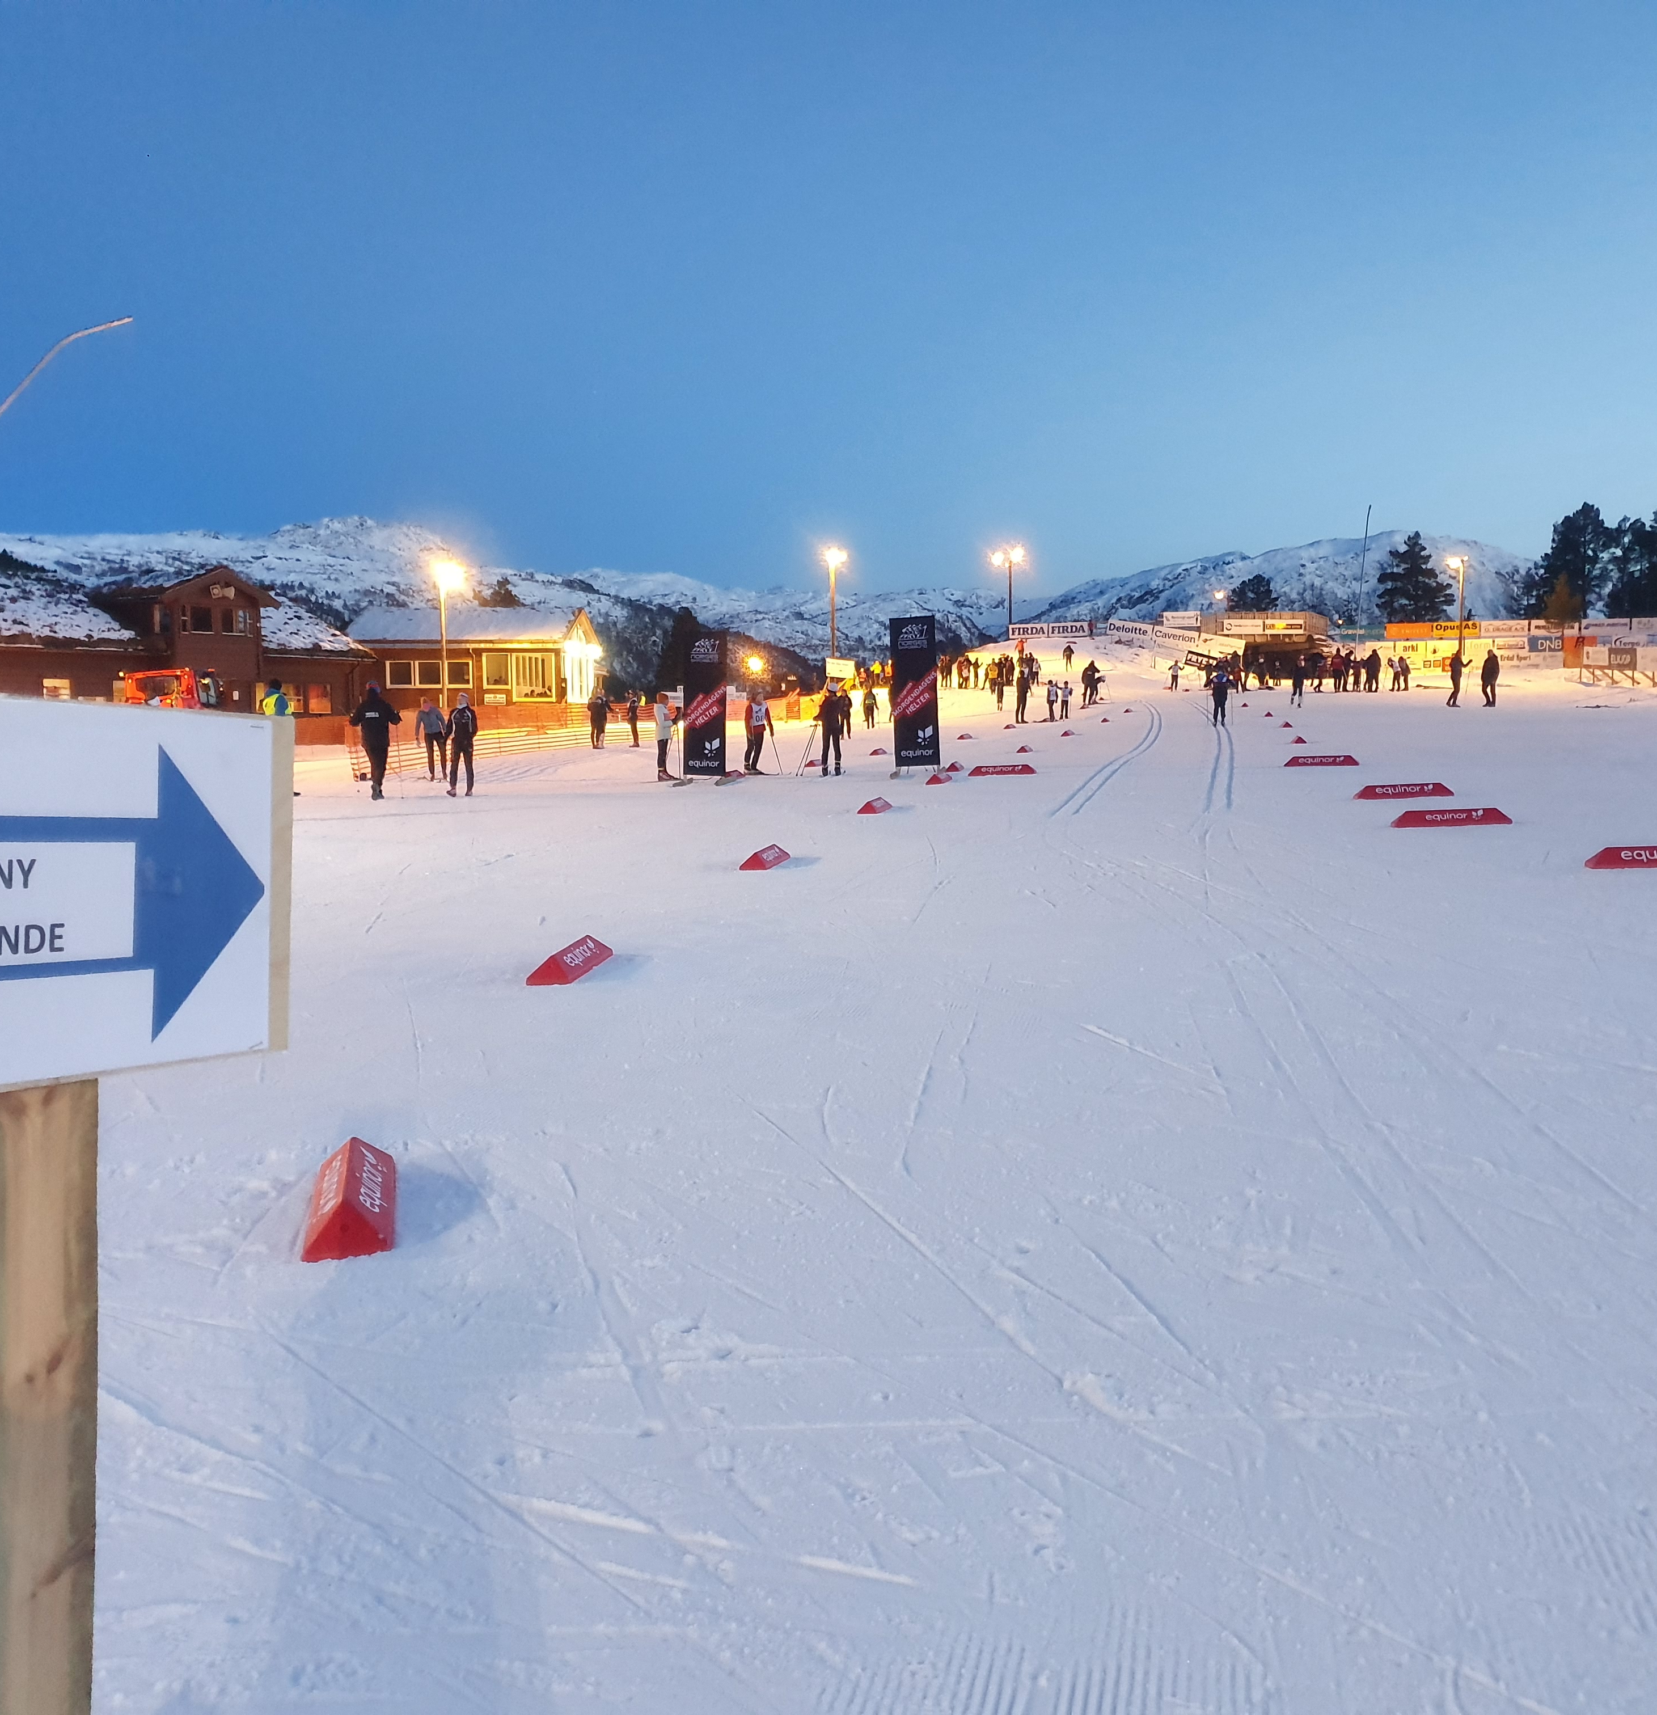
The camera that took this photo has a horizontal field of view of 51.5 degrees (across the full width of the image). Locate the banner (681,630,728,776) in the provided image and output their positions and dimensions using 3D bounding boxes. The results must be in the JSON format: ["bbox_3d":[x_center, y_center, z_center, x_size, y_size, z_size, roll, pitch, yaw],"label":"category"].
[{"bbox_3d":[-2.132,-2.657,29.700,0.760,2.570,0.250,1,5,12],"label":"banner"}]

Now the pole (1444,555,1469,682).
[{"bbox_3d":[27.787,-10.553,76.000,0.800,5.800,0.900,3,7,37],"label":"pole"}]

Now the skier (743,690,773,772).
[{"bbox_3d":[-1.274,-2.319,31.400,0.530,1.540,0.460,-3,6,-30],"label":"skier"}]

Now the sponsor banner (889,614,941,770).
[{"bbox_3d":[1.614,-3.079,32.000,0.860,2.920,0.150,-1,6,9],"label":"sponsor banner"}]

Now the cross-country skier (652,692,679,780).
[{"bbox_3d":[-2.868,-2.143,30.300,0.520,1.580,0.480,0,5,6],"label":"cross-country skier"}]

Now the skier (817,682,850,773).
[{"bbox_3d":[0.077,-2.240,29.700,0.580,1.600,0.500,1,5,18],"label":"skier"}]

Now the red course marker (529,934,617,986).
[{"bbox_3d":[-1.605,0.649,10.750,0.285,0.150,1.170,-2,6,6],"label":"red course marker"}]

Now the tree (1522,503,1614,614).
[{"bbox_3d":[51.550,-20.595,120.000,5.900,8.300,5.600,1,6,17],"label":"tree"}]

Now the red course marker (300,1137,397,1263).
[{"bbox_3d":[-1.614,1.131,5.800,0.285,0.150,1.170,-4,6,-13],"label":"red course marker"}]

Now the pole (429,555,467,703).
[{"bbox_3d":[-15.618,-8.519,70.000,0.900,7.100,0.400,2,6,25],"label":"pole"}]

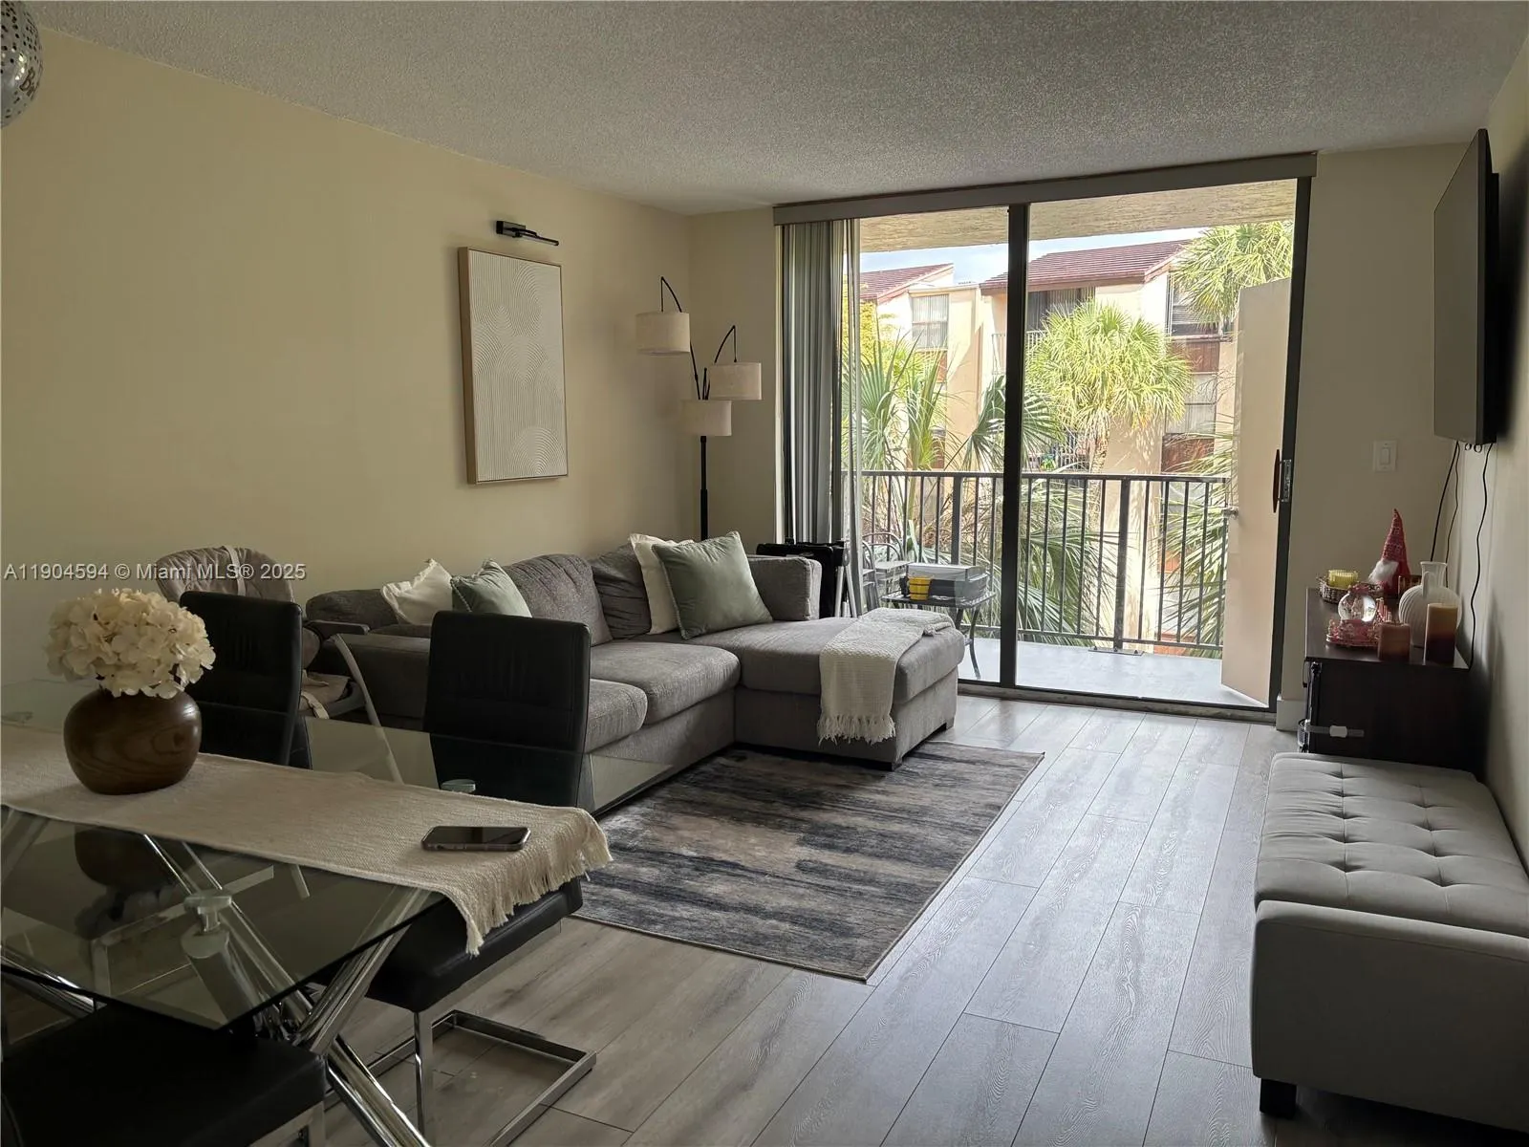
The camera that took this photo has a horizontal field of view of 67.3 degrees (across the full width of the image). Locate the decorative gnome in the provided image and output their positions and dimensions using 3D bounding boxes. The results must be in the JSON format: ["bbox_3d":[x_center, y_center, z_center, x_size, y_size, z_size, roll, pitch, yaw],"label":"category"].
[{"bbox_3d":[2.540,-0.075,4.662,0.155,0.360,0.155,-3,8,-19],"label":"decorative gnome"}]

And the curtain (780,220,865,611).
[{"bbox_3d":[0.290,-0.586,5.838,0.430,2.330,0.110,3,9,26],"label":"curtain"}]

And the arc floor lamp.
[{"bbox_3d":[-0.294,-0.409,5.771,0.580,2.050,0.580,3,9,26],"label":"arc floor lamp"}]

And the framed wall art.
[{"bbox_3d":[-1.035,-0.852,4.817,0.050,0.918,0.605,3,9,26],"label":"framed wall art"}]

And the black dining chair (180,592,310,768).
[{"bbox_3d":[-1.400,0.582,2.682,0.440,0.970,0.580,3,9,26],"label":"black dining chair"}]

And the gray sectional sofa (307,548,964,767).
[{"bbox_3d":[-0.367,0.390,4.471,1.640,0.830,2.320,3,9,26],"label":"gray sectional sofa"}]

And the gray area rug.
[{"bbox_3d":[0.027,0.842,4.167,1.530,0.012,2.120,3,9,26],"label":"gray area rug"}]

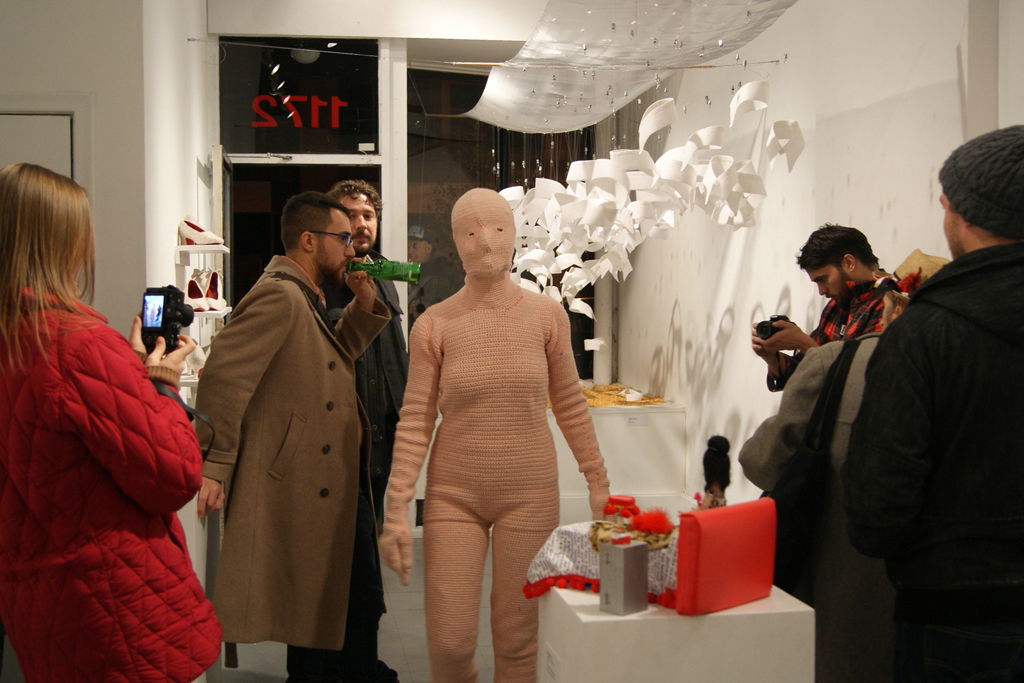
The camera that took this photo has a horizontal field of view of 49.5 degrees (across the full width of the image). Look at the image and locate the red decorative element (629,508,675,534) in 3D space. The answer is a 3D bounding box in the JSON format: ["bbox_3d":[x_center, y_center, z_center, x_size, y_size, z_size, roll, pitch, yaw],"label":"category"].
[{"bbox_3d":[0.297,0.383,2.360,0.094,0.055,0.080,0,3,0],"label":"red decorative element"}]

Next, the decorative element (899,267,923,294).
[{"bbox_3d":[0.944,-0.141,2.620,0.062,0.064,0.050,0,3,0],"label":"decorative element"}]

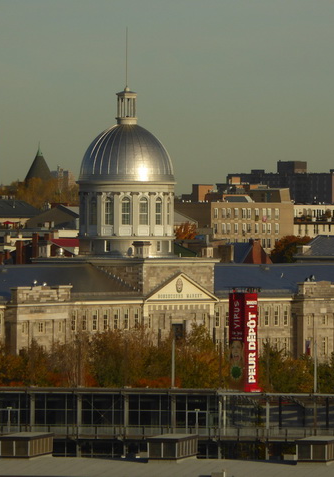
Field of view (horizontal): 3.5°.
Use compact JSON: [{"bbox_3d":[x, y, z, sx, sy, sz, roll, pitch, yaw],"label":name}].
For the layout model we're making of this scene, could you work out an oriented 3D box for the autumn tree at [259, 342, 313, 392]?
[{"bbox_3d":[17.020,18.800,785.000,7.400,8.300,7.000,0,0,0],"label":"autumn tree"}]

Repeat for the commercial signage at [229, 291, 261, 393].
[{"bbox_3d":[11.040,14.720,780.000,2.800,14.800,2.900,0,0,39],"label":"commercial signage"}]

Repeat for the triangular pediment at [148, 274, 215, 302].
[{"bbox_3d":[2.250,7.110,800.000,1.500,4.400,19.500,0,0,33],"label":"triangular pediment"}]

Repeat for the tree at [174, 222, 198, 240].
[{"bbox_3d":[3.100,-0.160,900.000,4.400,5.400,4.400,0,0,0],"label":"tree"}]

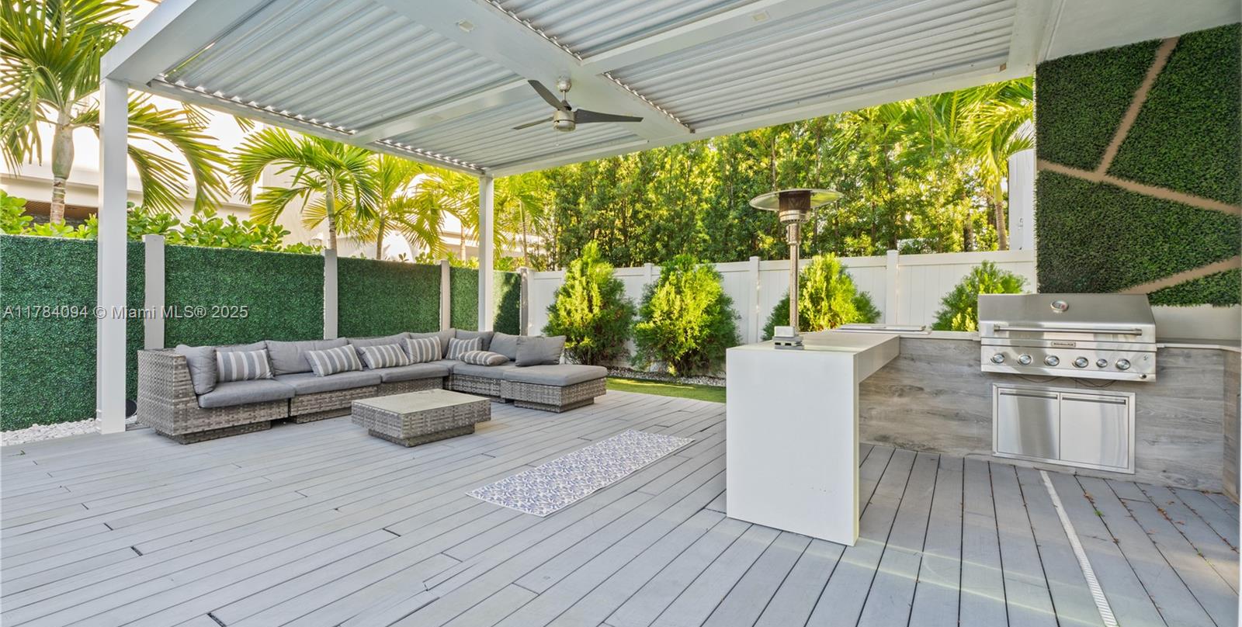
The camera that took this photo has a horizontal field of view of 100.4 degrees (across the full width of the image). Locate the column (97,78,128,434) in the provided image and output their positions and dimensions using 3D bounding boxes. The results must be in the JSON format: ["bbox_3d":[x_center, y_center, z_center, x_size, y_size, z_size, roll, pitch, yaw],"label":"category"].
[{"bbox_3d":[-4.520,-0.504,4.576,0.153,3.102,0.155,1,1,34],"label":"column"}]

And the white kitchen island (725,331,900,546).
[{"bbox_3d":[1.375,0.629,3.405,0.626,0.893,1.964,1,1,34],"label":"white kitchen island"}]

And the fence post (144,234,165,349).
[{"bbox_3d":[-4.962,0.111,5.502,0.135,1.879,0.140,1,1,34],"label":"fence post"}]

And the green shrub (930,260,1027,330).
[{"bbox_3d":[4.085,0.241,5.787,1.344,1.635,1.176,1,1,34],"label":"green shrub"}]

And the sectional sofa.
[{"bbox_3d":[-2.188,0.650,5.269,2.582,0.784,3.511,1,1,34],"label":"sectional sofa"}]

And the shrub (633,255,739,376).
[{"bbox_3d":[0.981,0.071,7.867,1.546,1.904,1.232,1,1,34],"label":"shrub"}]

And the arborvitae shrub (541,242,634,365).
[{"bbox_3d":[-0.541,-0.103,8.886,1.546,2.218,1.232,1,1,34],"label":"arborvitae shrub"}]

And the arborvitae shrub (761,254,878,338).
[{"bbox_3d":[2.621,0.129,6.768,1.523,1.826,1.232,1,1,34],"label":"arborvitae shrub"}]

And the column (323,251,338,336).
[{"bbox_3d":[-3.906,0.096,6.957,0.127,1.859,0.127,1,1,34],"label":"column"}]

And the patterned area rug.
[{"bbox_3d":[-0.158,1.063,3.719,0.633,0.009,1.896,1,1,34],"label":"patterned area rug"}]

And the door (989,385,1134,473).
[{"bbox_3d":[2.982,0.768,3.512,0.738,0.514,0.034,1,1,34],"label":"door"}]

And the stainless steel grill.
[{"bbox_3d":[3.090,0.141,3.668,0.896,0.562,0.638,1,1,34],"label":"stainless steel grill"}]

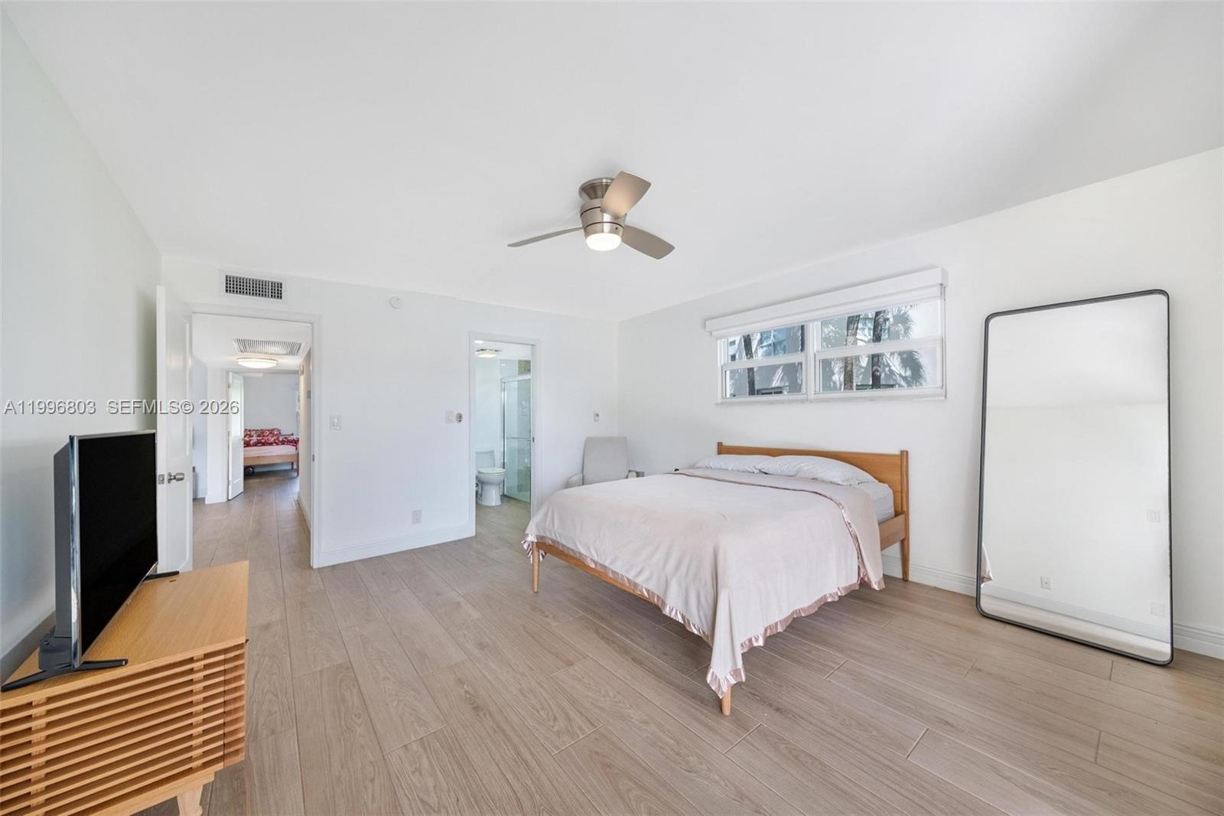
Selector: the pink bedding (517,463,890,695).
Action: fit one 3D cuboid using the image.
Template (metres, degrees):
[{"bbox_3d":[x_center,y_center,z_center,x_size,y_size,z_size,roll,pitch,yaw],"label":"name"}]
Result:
[{"bbox_3d":[0.644,0.875,2.796,1.880,0.630,1.720,0,-2,-38],"label":"pink bedding"}]

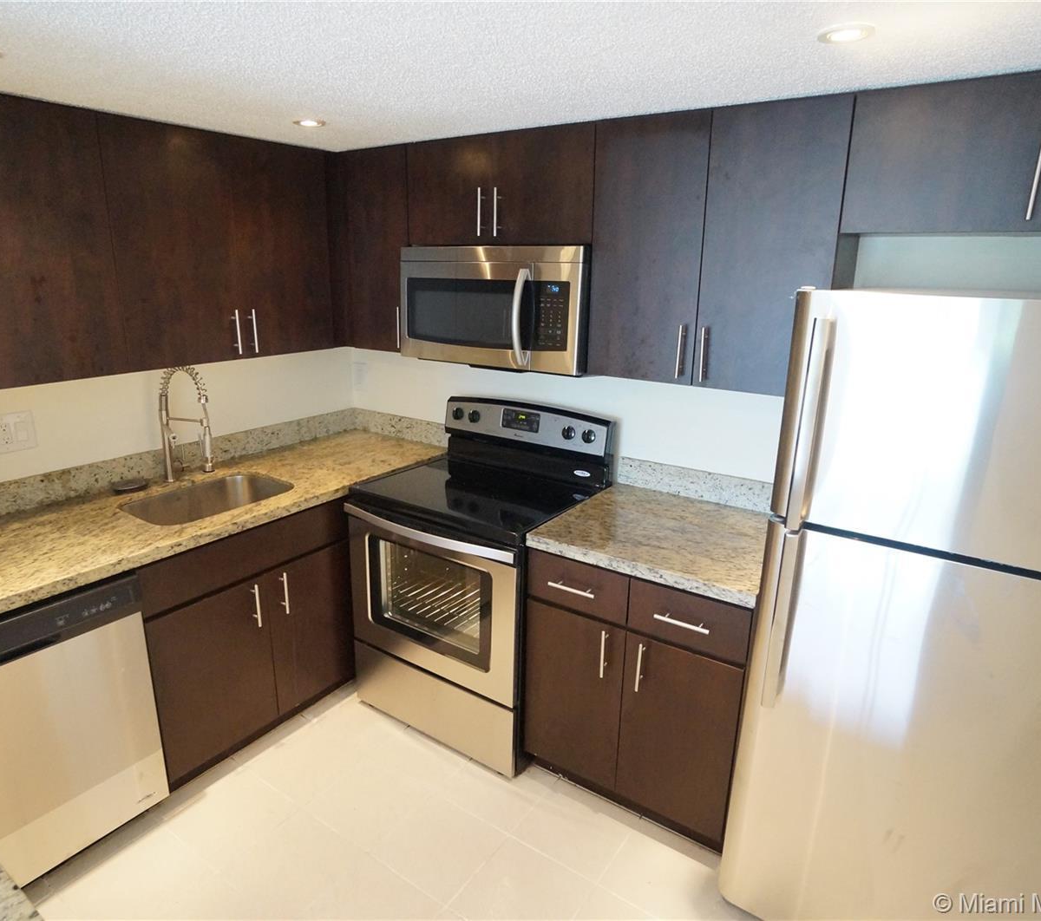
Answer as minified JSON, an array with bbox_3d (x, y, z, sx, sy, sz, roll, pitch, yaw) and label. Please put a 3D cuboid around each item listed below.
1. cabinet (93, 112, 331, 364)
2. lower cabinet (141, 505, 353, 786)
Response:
[{"bbox_3d":[-1.138,-0.777,2.304,0.304,0.764,0.845,11,19,32],"label":"cabinet"},{"bbox_3d":[-1.194,0.585,2.428,0.643,0.853,0.811,11,20,31],"label":"lower cabinet"}]

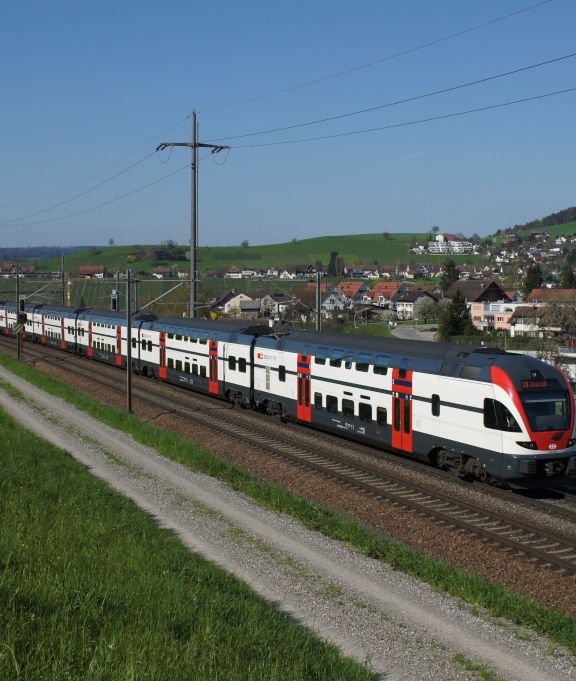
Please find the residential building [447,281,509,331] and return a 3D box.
[{"bbox_3d":[53.620,-9.289,288.000,15.000,14.500,13.000,2,4,32],"label":"residential building"}]

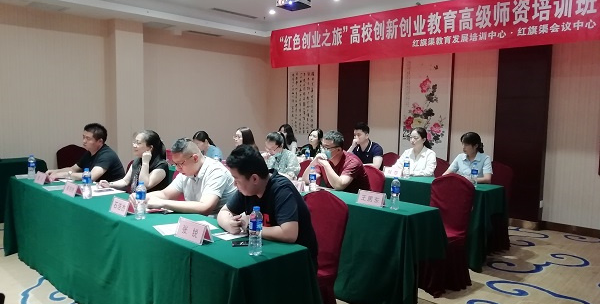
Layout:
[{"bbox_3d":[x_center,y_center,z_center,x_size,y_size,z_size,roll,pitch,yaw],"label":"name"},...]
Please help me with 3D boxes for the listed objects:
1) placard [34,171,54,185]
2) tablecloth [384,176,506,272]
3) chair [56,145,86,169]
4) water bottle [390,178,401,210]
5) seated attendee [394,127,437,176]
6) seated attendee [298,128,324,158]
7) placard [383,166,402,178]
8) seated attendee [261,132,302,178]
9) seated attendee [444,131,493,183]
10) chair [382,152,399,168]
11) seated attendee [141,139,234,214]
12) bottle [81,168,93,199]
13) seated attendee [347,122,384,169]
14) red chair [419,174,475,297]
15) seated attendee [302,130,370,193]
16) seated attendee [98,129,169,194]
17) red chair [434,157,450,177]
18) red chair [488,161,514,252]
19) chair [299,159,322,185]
[{"bbox_3d":[-2.370,0.238,4.178,0.220,0.104,0.100,6,7,44],"label":"placard"},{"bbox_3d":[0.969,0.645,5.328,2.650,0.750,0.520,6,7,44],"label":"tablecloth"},{"bbox_3d":[-3.022,0.386,6.064,0.560,0.950,0.470,6,7,44],"label":"chair"},{"bbox_3d":[0.709,0.304,3.305,0.066,0.230,0.066,6,7,44],"label":"water bottle"},{"bbox_3d":[1.351,0.360,5.265,0.492,1.280,0.709,6,7,44],"label":"seated attendee"},{"bbox_3d":[0.193,0.260,6.444,0.473,1.231,0.690,6,7,44],"label":"seated attendee"},{"bbox_3d":[1.050,0.223,5.040,0.207,0.102,0.084,6,7,44],"label":"placard"},{"bbox_3d":[-0.274,0.400,4.842,0.492,1.212,0.739,6,7,44],"label":"seated attendee"},{"bbox_3d":[1.774,0.430,4.912,0.490,1.290,0.720,6,7,44],"label":"seated attendee"},{"bbox_3d":[1.039,0.496,5.905,0.470,0.950,0.570,6,7,44],"label":"chair"},{"bbox_3d":[-0.789,0.510,3.285,0.552,1.241,0.788,6,7,44],"label":"seated attendee"},{"bbox_3d":[-1.675,0.244,3.541,0.067,0.236,0.067,6,7,44],"label":"bottle"},{"bbox_3d":[0.797,0.288,5.861,0.510,1.360,0.720,6,7,44],"label":"seated attendee"},{"bbox_3d":[1.171,0.678,3.868,0.470,0.950,0.560,6,7,44],"label":"red chair"},{"bbox_3d":[0.333,0.438,4.252,0.552,1.261,0.768,6,7,44],"label":"seated attendee"},{"bbox_3d":[-1.425,0.436,3.942,0.512,1.251,0.768,6,7,44],"label":"seated attendee"},{"bbox_3d":[1.524,0.548,5.439,0.470,0.950,0.570,6,7,44],"label":"red chair"},{"bbox_3d":[2.006,0.600,4.977,0.470,0.950,0.570,6,7,44],"label":"red chair"},{"bbox_3d":[-0.118,0.543,4.933,0.453,0.916,0.532,6,7,44],"label":"chair"}]

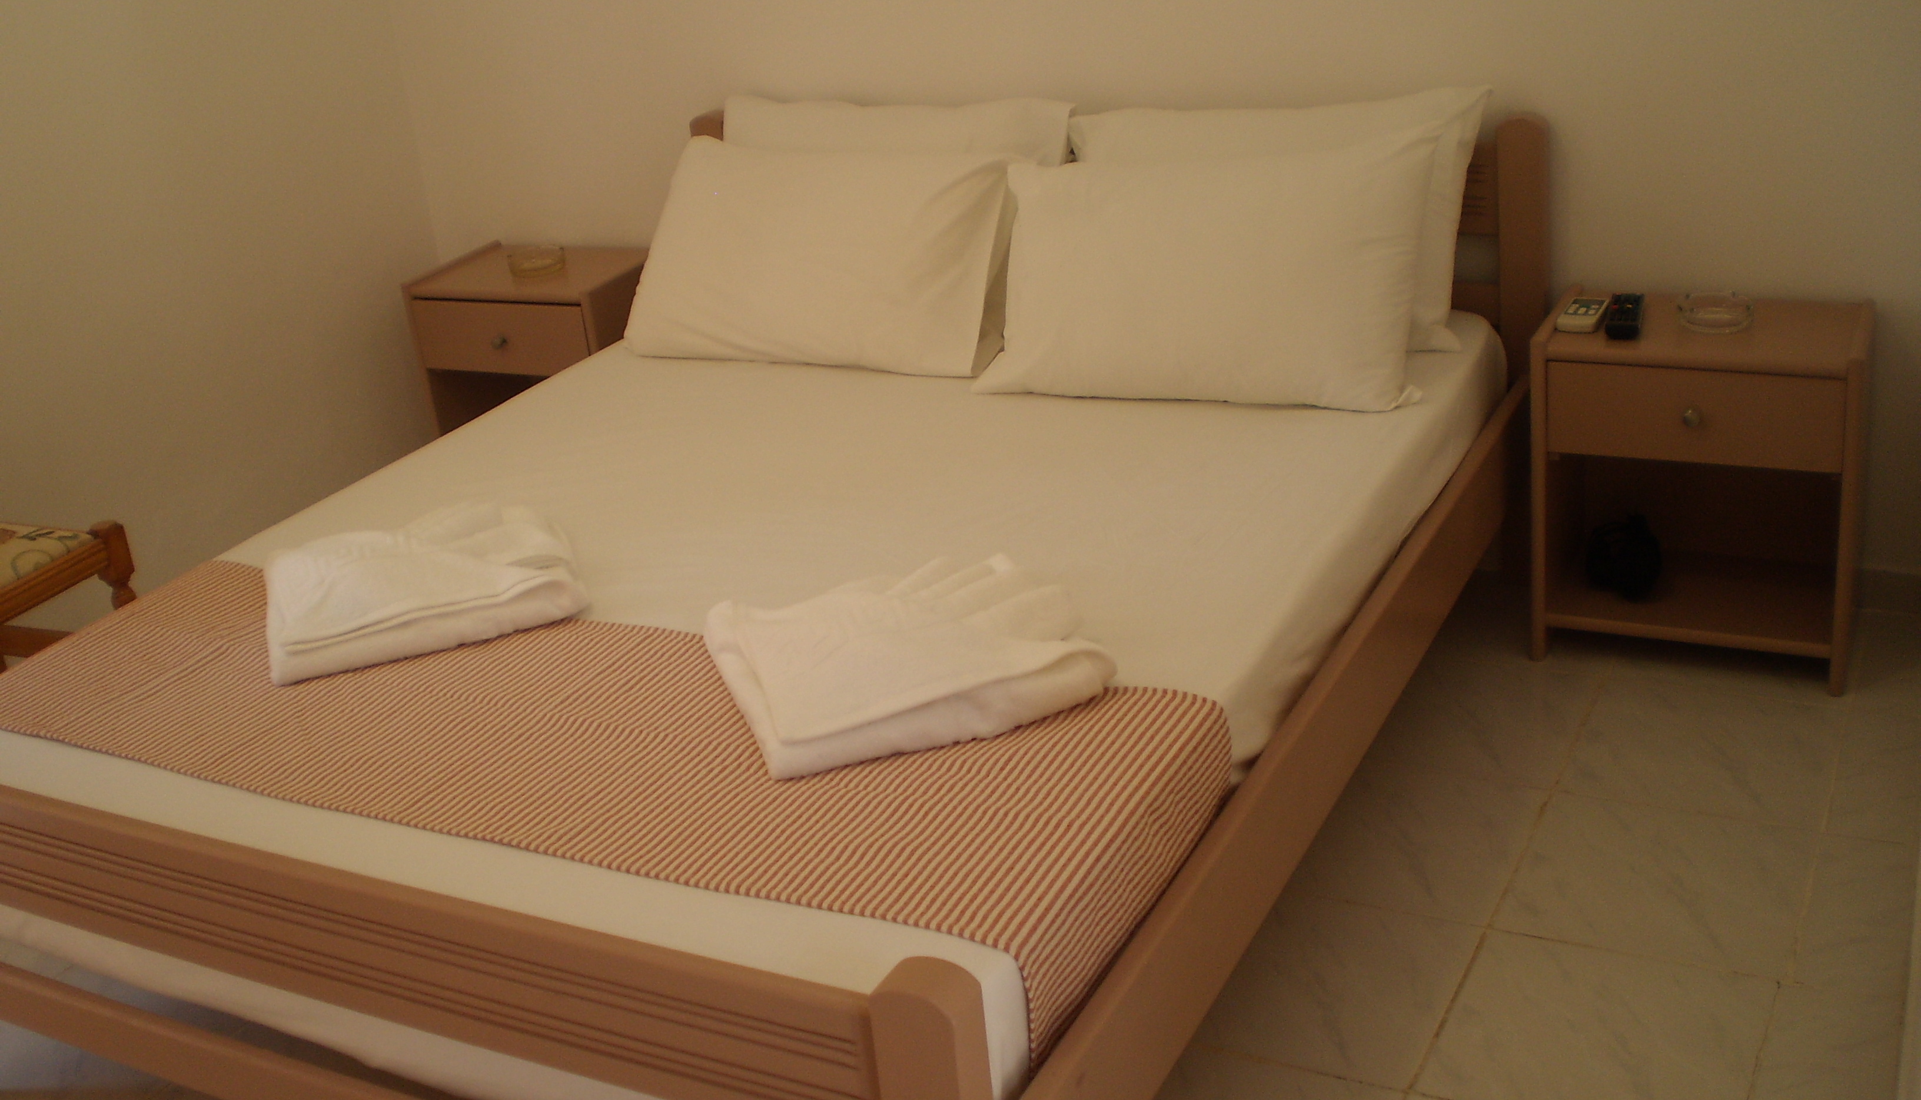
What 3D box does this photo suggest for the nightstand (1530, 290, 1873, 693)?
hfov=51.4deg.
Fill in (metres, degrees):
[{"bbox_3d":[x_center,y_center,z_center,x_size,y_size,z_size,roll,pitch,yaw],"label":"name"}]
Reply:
[{"bbox_3d":[1.116,-0.099,3.011,0.440,0.515,0.282,6,27,27],"label":"nightstand"}]

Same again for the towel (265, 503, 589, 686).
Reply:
[{"bbox_3d":[-0.696,0.032,2.579,0.384,0.066,0.328,-13,25,-14],"label":"towel"}]

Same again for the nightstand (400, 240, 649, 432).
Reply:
[{"bbox_3d":[-0.791,-0.317,3.998,0.440,0.515,0.282,6,27,26],"label":"nightstand"}]

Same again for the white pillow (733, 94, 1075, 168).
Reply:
[{"bbox_3d":[-0.118,-0.593,3.481,0.682,0.389,0.141,7,18,27],"label":"white pillow"}]

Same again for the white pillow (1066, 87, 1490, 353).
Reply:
[{"bbox_3d":[0.478,-0.523,3.170,0.682,0.389,0.141,7,18,27],"label":"white pillow"}]

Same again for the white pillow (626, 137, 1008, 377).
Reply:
[{"bbox_3d":[-0.246,-0.506,3.377,0.687,0.379,0.141,7,-4,27],"label":"white pillow"}]

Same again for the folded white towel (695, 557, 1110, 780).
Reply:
[{"bbox_3d":[-0.066,0.105,2.251,0.384,0.066,0.343,-13,25,-14],"label":"folded white towel"}]

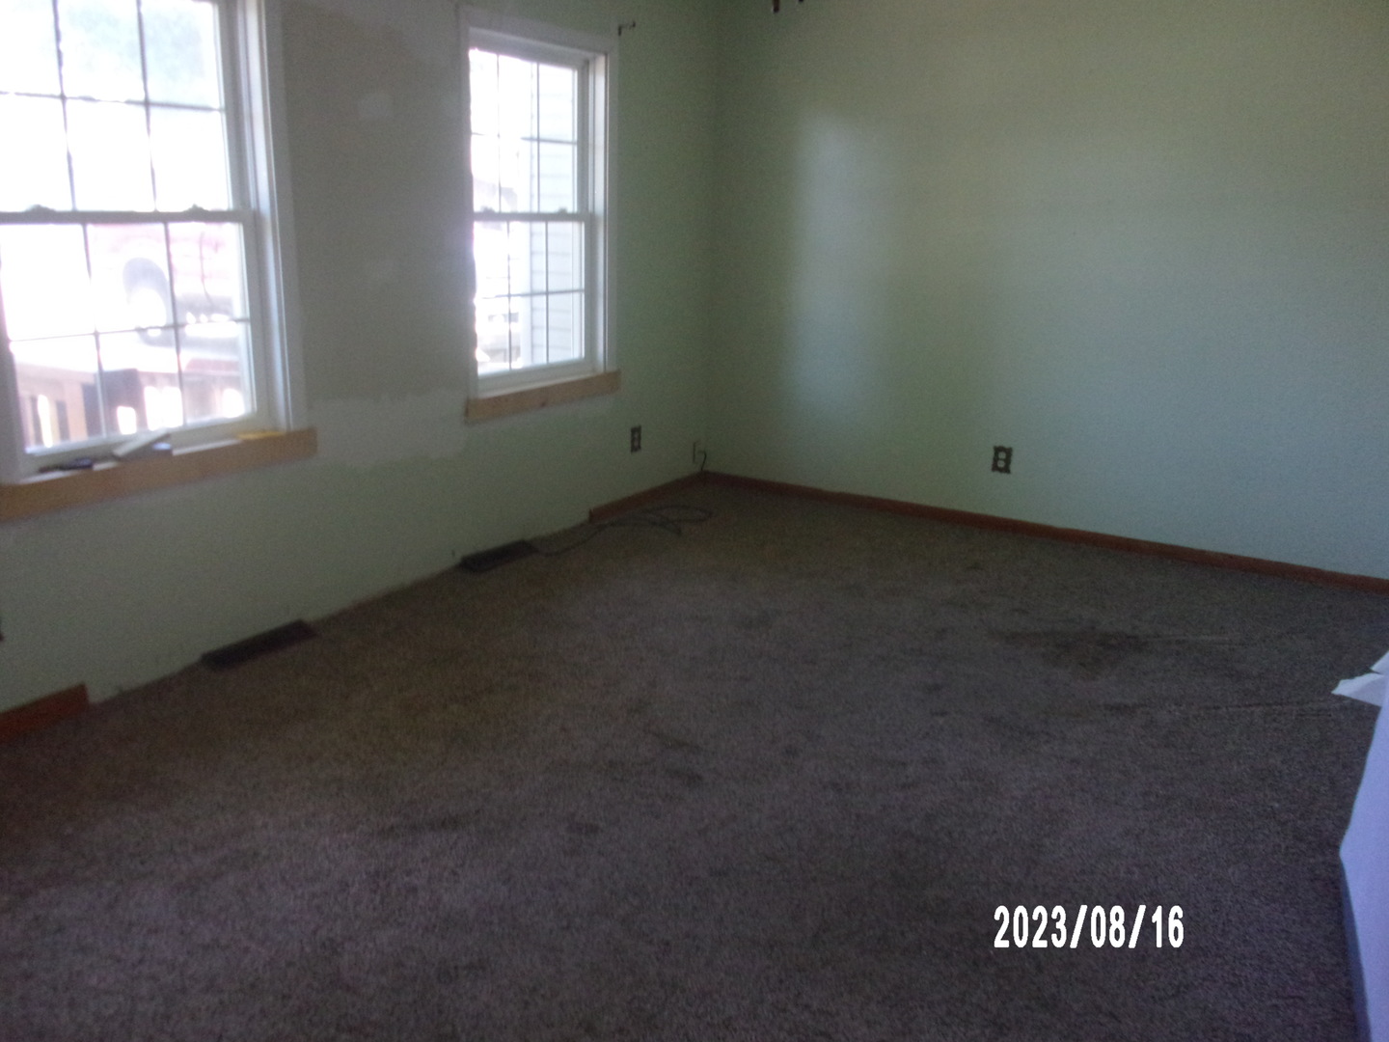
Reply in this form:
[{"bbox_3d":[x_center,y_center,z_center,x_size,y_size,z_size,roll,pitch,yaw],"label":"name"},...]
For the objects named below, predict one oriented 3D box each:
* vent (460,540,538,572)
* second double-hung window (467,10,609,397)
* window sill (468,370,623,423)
[{"bbox_3d":[-0.822,0.153,4.740,0.140,0.018,0.370,10,18,29],"label":"vent"},{"bbox_3d":[-0.643,-1.283,4.782,0.090,1.490,0.880,10,18,29],"label":"second double-hung window"},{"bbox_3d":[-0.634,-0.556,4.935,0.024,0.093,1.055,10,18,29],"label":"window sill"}]

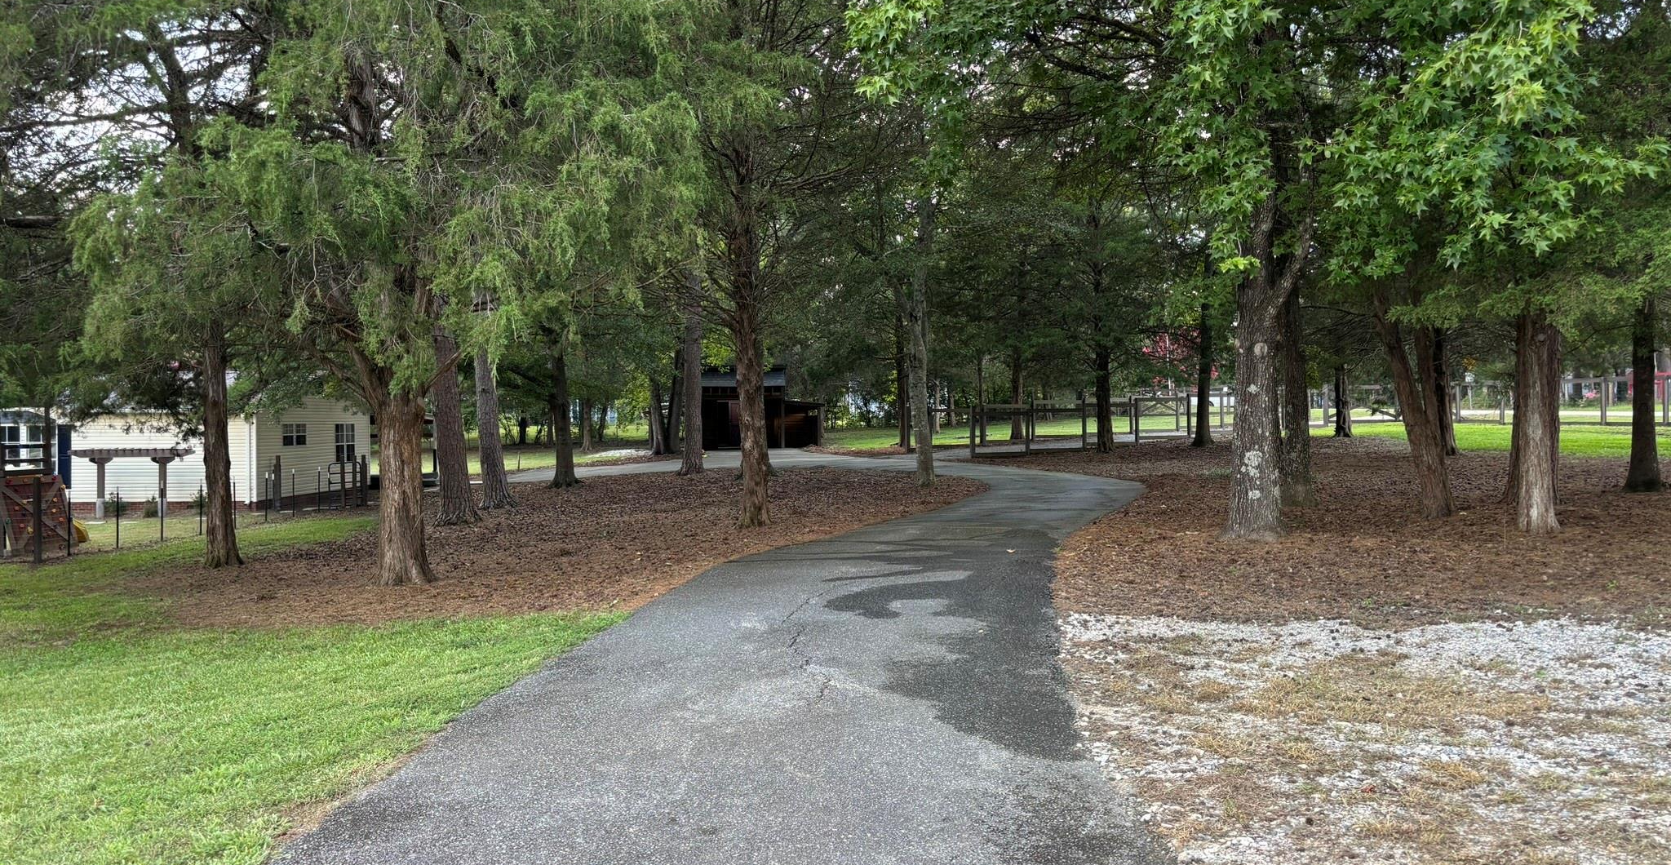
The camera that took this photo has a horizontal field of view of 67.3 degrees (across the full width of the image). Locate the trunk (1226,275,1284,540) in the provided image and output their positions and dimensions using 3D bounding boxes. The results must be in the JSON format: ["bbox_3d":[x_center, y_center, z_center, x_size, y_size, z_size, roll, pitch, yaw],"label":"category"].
[{"bbox_3d":[4.441,-0.263,13.300,0.623,2.808,0.573,0,1,0],"label":"trunk"}]

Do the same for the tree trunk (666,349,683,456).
[{"bbox_3d":[-5.501,-1.029,43.000,0.581,3.623,0.494,0,1,0],"label":"tree trunk"}]

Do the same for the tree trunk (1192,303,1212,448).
[{"bbox_3d":[9.791,-1.533,33.500,0.523,3.868,0.470,0,1,0],"label":"tree trunk"}]

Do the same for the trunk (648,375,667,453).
[{"bbox_3d":[-6.247,-0.595,44.000,0.609,2.792,0.480,0,0,0],"label":"trunk"}]

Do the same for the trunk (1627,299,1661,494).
[{"bbox_3d":[10.945,-0.539,17.000,0.454,2.652,0.420,0,0,0],"label":"trunk"}]

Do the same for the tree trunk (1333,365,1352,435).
[{"bbox_3d":[14.345,-0.905,35.500,0.591,2.068,0.532,0,1,0],"label":"tree trunk"}]

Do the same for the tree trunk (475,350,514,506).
[{"bbox_3d":[-7.344,-0.098,27.000,0.800,3.482,0.620,0,0,0],"label":"tree trunk"}]

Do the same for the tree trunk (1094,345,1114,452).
[{"bbox_3d":[6.642,-0.838,31.000,0.459,2.612,0.426,0,0,0],"label":"tree trunk"}]

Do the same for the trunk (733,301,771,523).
[{"bbox_3d":[-1.154,-0.277,17.200,0.537,3.113,0.494,0,1,0],"label":"trunk"}]

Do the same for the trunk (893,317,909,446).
[{"bbox_3d":[2.259,-1.767,43.000,0.510,4.652,0.400,0,0,0],"label":"trunk"}]

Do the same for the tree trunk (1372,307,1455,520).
[{"bbox_3d":[6.820,-0.231,14.800,0.970,2.509,0.533,0,1,0],"label":"tree trunk"}]

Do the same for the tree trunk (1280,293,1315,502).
[{"bbox_3d":[5.744,-0.438,15.600,0.416,2.710,0.386,0,0,0],"label":"tree trunk"}]

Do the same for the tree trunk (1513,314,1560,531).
[{"bbox_3d":[7.387,-0.110,13.200,0.508,2.348,0.483,0,1,0],"label":"tree trunk"}]

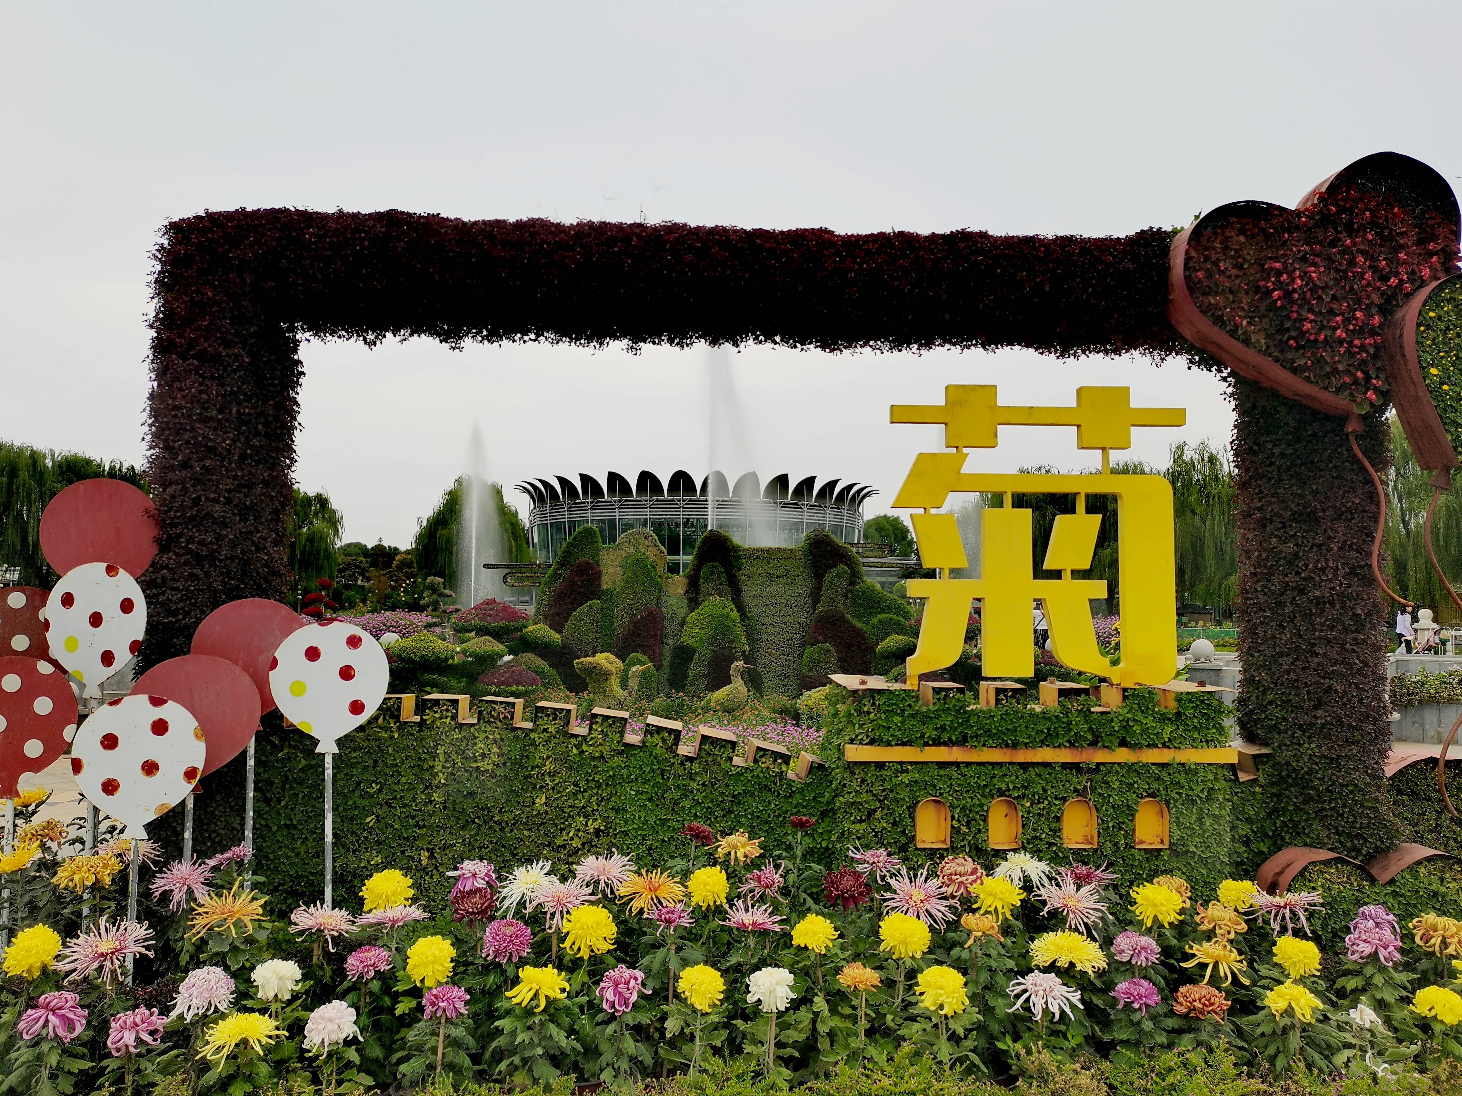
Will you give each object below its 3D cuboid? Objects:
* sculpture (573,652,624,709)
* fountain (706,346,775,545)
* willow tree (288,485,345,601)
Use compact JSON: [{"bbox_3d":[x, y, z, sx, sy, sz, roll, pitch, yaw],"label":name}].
[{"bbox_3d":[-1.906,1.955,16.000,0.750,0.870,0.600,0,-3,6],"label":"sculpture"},{"bbox_3d":[0.390,-2.990,50.000,3.200,12.800,2.800,1,-3,0],"label":"fountain"},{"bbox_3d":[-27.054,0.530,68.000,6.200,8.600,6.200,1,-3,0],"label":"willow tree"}]

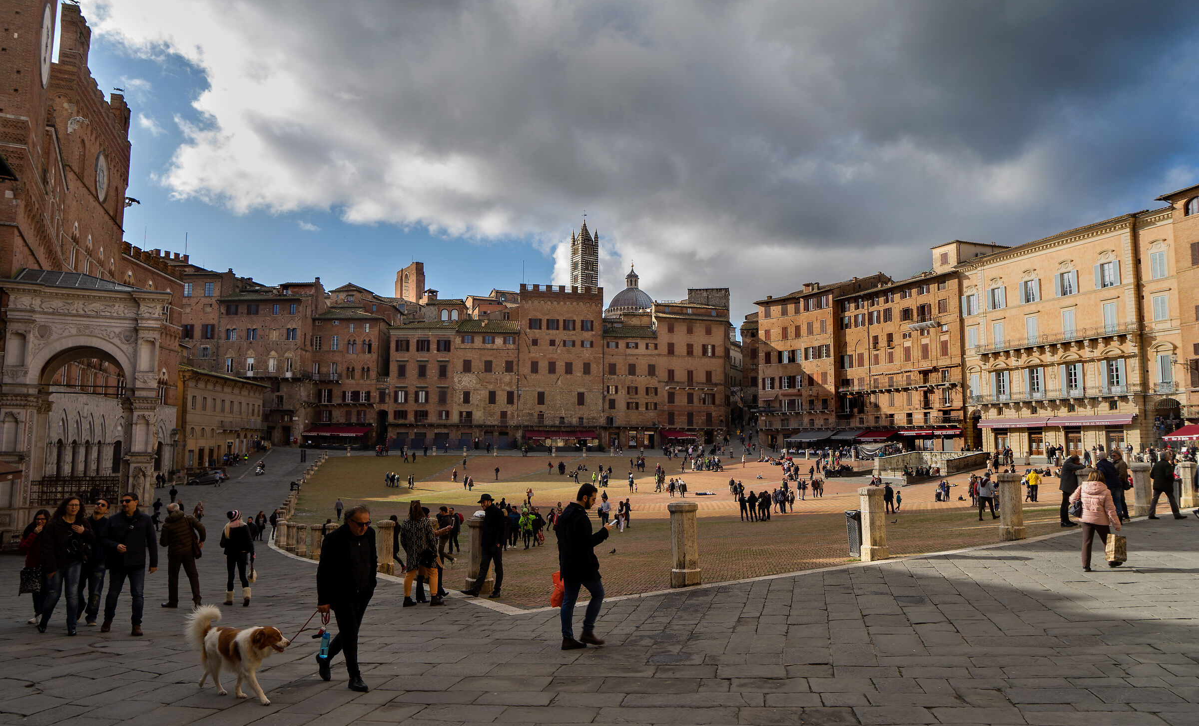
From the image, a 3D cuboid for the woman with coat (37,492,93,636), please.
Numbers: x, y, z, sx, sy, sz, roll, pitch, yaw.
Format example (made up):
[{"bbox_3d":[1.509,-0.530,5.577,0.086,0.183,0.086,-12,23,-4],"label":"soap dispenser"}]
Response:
[{"bbox_3d":[-6.930,2.622,10.387,0.560,1.720,0.420,4,-7,-30],"label":"woman with coat"}]

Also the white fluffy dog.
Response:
[{"bbox_3d":[-3.406,2.735,7.500,1.120,0.800,0.340,-2,-6,23],"label":"white fluffy dog"}]

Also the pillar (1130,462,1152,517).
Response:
[{"bbox_3d":[14.413,3.365,21.270,0.470,1.380,0.470,5,-8,-40],"label":"pillar"}]

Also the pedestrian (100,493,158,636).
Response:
[{"bbox_3d":[-5.948,2.554,10.205,0.620,1.770,0.450,2,-6,-23],"label":"pedestrian"}]

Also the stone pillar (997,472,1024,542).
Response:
[{"bbox_3d":[8.754,3.039,17.020,0.470,1.390,0.470,3,-6,-25],"label":"stone pillar"}]

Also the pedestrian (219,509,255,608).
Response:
[{"bbox_3d":[-6.355,3.413,14.091,0.560,1.660,0.420,3,-6,-25],"label":"pedestrian"}]

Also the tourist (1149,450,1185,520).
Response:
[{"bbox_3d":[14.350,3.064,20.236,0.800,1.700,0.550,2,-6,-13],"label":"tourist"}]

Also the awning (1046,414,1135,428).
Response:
[{"bbox_3d":[51.269,6.043,83.808,0.700,1.050,10.600,2,-6,-16],"label":"awning"}]

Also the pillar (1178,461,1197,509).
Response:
[{"bbox_3d":[17.558,3.622,23.800,0.470,1.350,0.470,3,-7,-28],"label":"pillar"}]

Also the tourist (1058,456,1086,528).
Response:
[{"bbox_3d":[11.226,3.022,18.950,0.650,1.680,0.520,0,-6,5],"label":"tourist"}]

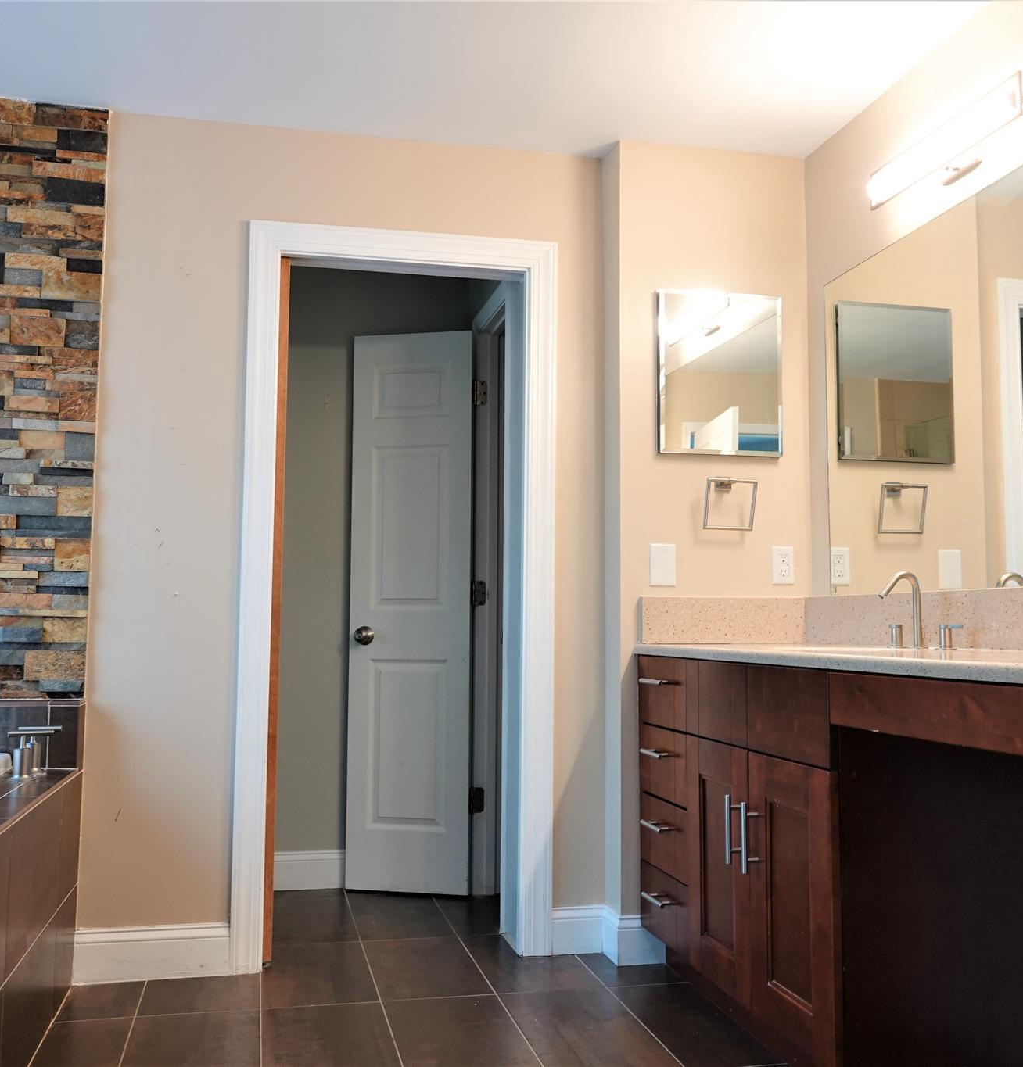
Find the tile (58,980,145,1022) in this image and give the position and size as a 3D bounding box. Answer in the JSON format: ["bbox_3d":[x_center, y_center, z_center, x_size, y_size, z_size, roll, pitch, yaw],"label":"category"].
[{"bbox_3d":[-1.051,1.208,2.745,0.191,0.010,0.282,2,-5,-13],"label":"tile"}]

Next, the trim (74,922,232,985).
[{"bbox_3d":[-0.976,1.145,2.910,0.404,0.144,0.018,2,-5,-13],"label":"trim"}]

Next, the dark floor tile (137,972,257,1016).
[{"bbox_3d":[-0.813,1.214,2.797,0.296,0.010,0.289,2,-5,-13],"label":"dark floor tile"}]

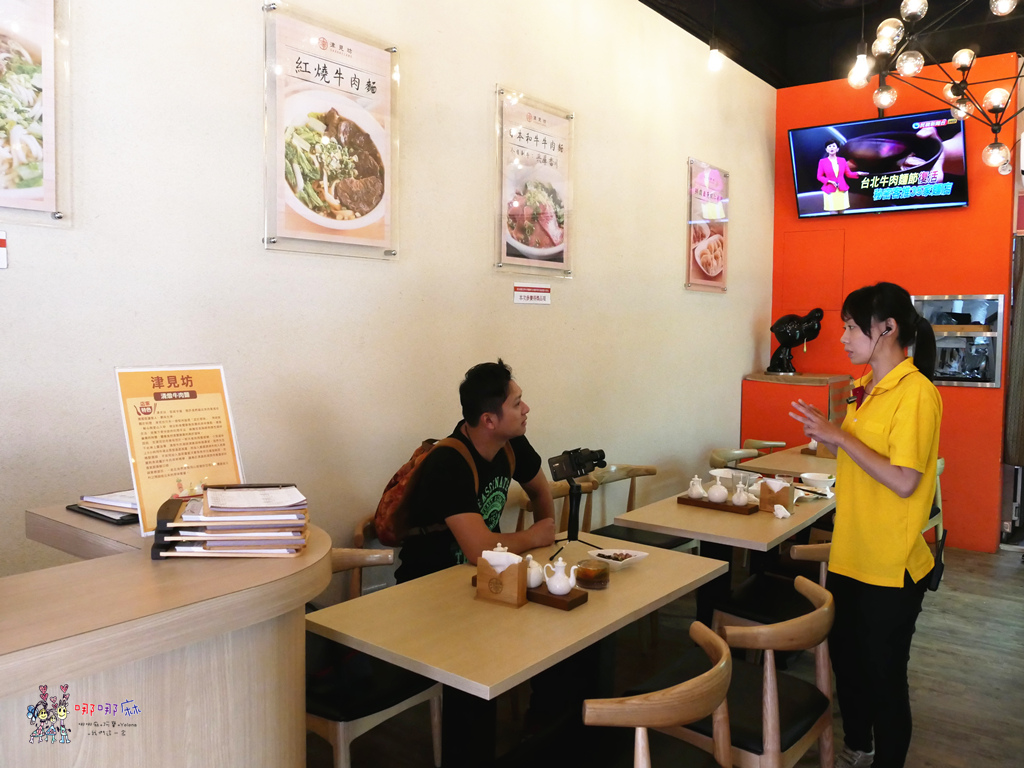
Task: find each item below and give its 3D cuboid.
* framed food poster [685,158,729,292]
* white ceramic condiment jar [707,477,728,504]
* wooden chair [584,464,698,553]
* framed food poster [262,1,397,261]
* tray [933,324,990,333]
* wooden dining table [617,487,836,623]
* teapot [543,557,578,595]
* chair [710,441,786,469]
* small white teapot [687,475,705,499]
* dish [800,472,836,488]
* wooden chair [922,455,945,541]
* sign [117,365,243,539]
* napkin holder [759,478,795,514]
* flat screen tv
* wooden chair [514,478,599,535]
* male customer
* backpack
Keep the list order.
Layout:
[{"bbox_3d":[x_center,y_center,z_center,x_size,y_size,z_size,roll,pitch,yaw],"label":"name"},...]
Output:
[{"bbox_3d":[1.280,-1.007,5.385,0.030,0.810,0.600,4,5,38],"label":"framed food poster"},{"bbox_3d":[0.852,0.434,3.423,0.080,0.100,0.080,0,5,0],"label":"white ceramic condiment jar"},{"bbox_3d":[0.627,0.825,4.114,0.510,0.750,0.550,4,6,38],"label":"wooden chair"},{"bbox_3d":[-0.627,-0.876,2.978,0.030,0.760,0.550,4,5,38],"label":"framed food poster"},{"bbox_3d":[3.067,-0.381,5.709,0.370,0.043,0.270,4,5,38],"label":"tray"},{"bbox_3d":[0.993,0.874,3.538,0.612,0.745,1.166,4,6,37],"label":"wooden dining table"},{"bbox_3d":[0.134,0.525,2.281,0.096,0.094,0.070,1,5,11],"label":"teapot"},{"bbox_3d":[1.423,0.771,4.875,0.530,0.755,0.560,4,5,38],"label":"chair"},{"bbox_3d":[0.783,0.431,3.519,0.080,0.090,0.062,-3,5,-32],"label":"small white teapot"},{"bbox_3d":[1.390,0.452,3.769,0.165,0.050,0.165,4,5,38],"label":"dish"},{"bbox_3d":[2.213,0.786,4.787,0.530,0.755,0.560,4,5,38],"label":"wooden chair"},{"bbox_3d":[-0.600,0.113,1.518,0.020,0.300,0.213,-18,-8,38],"label":"sign"},{"bbox_3d":[1.026,0.439,3.202,0.116,0.114,0.060,4,5,41],"label":"napkin holder"},{"bbox_3d":[2.412,-1.436,5.473,1.075,0.620,0.060,4,32,39],"label":"flat screen tv"},{"bbox_3d":[0.324,0.857,3.707,0.510,0.750,0.550,4,6,36],"label":"wooden chair"},{"bbox_3d":[-0.076,0.594,2.820,0.730,1.360,0.570,4,5,38],"label":"male customer"},{"bbox_3d":[-0.273,0.342,2.840,0.180,0.390,0.290,38,25,28],"label":"backpack"}]

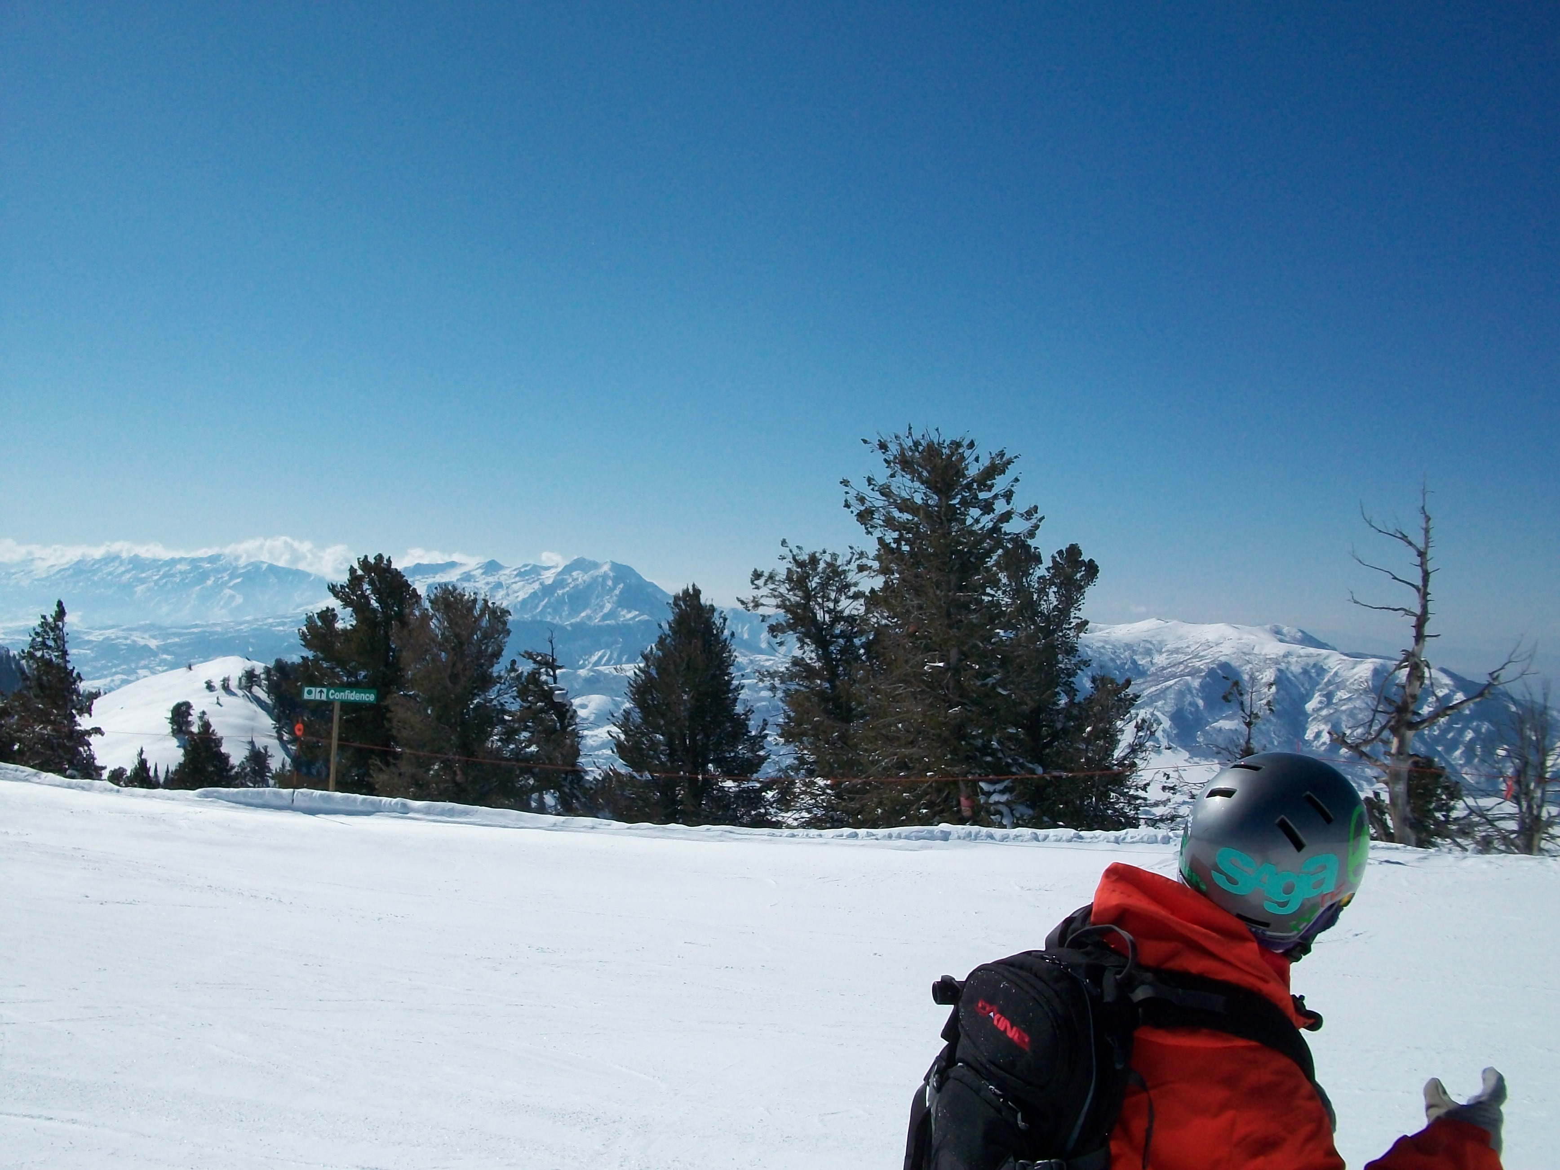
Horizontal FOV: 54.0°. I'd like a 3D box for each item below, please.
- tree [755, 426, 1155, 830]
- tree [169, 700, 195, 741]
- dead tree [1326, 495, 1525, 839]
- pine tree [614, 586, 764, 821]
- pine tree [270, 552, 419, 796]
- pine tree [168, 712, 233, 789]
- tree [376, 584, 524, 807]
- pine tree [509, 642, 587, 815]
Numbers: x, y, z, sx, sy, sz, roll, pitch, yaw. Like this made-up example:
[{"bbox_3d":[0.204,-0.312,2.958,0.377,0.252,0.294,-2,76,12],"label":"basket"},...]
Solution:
[{"bbox_3d":[3.130,0.910,28.000,7.010,7.460,5.260,3,0,0],"label":"tree"},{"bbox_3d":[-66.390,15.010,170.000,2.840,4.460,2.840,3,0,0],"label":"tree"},{"bbox_3d":[10.580,1.350,25.000,3.070,5.830,2.150,3,0,0],"label":"dead tree"},{"bbox_3d":[-1.650,2.260,27.500,2.730,4.510,2.590,3,0,0],"label":"pine tree"},{"bbox_3d":[-8.820,2.050,31.000,2.980,5.300,2.540,3,0,0],"label":"pine tree"},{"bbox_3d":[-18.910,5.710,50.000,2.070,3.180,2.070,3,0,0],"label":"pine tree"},{"bbox_3d":[-5.920,2.130,27.500,2.560,4.330,2.430,3,0,0],"label":"tree"},{"bbox_3d":[-4.160,2.650,27.500,1.380,3.350,1.380,3,0,0],"label":"pine tree"}]

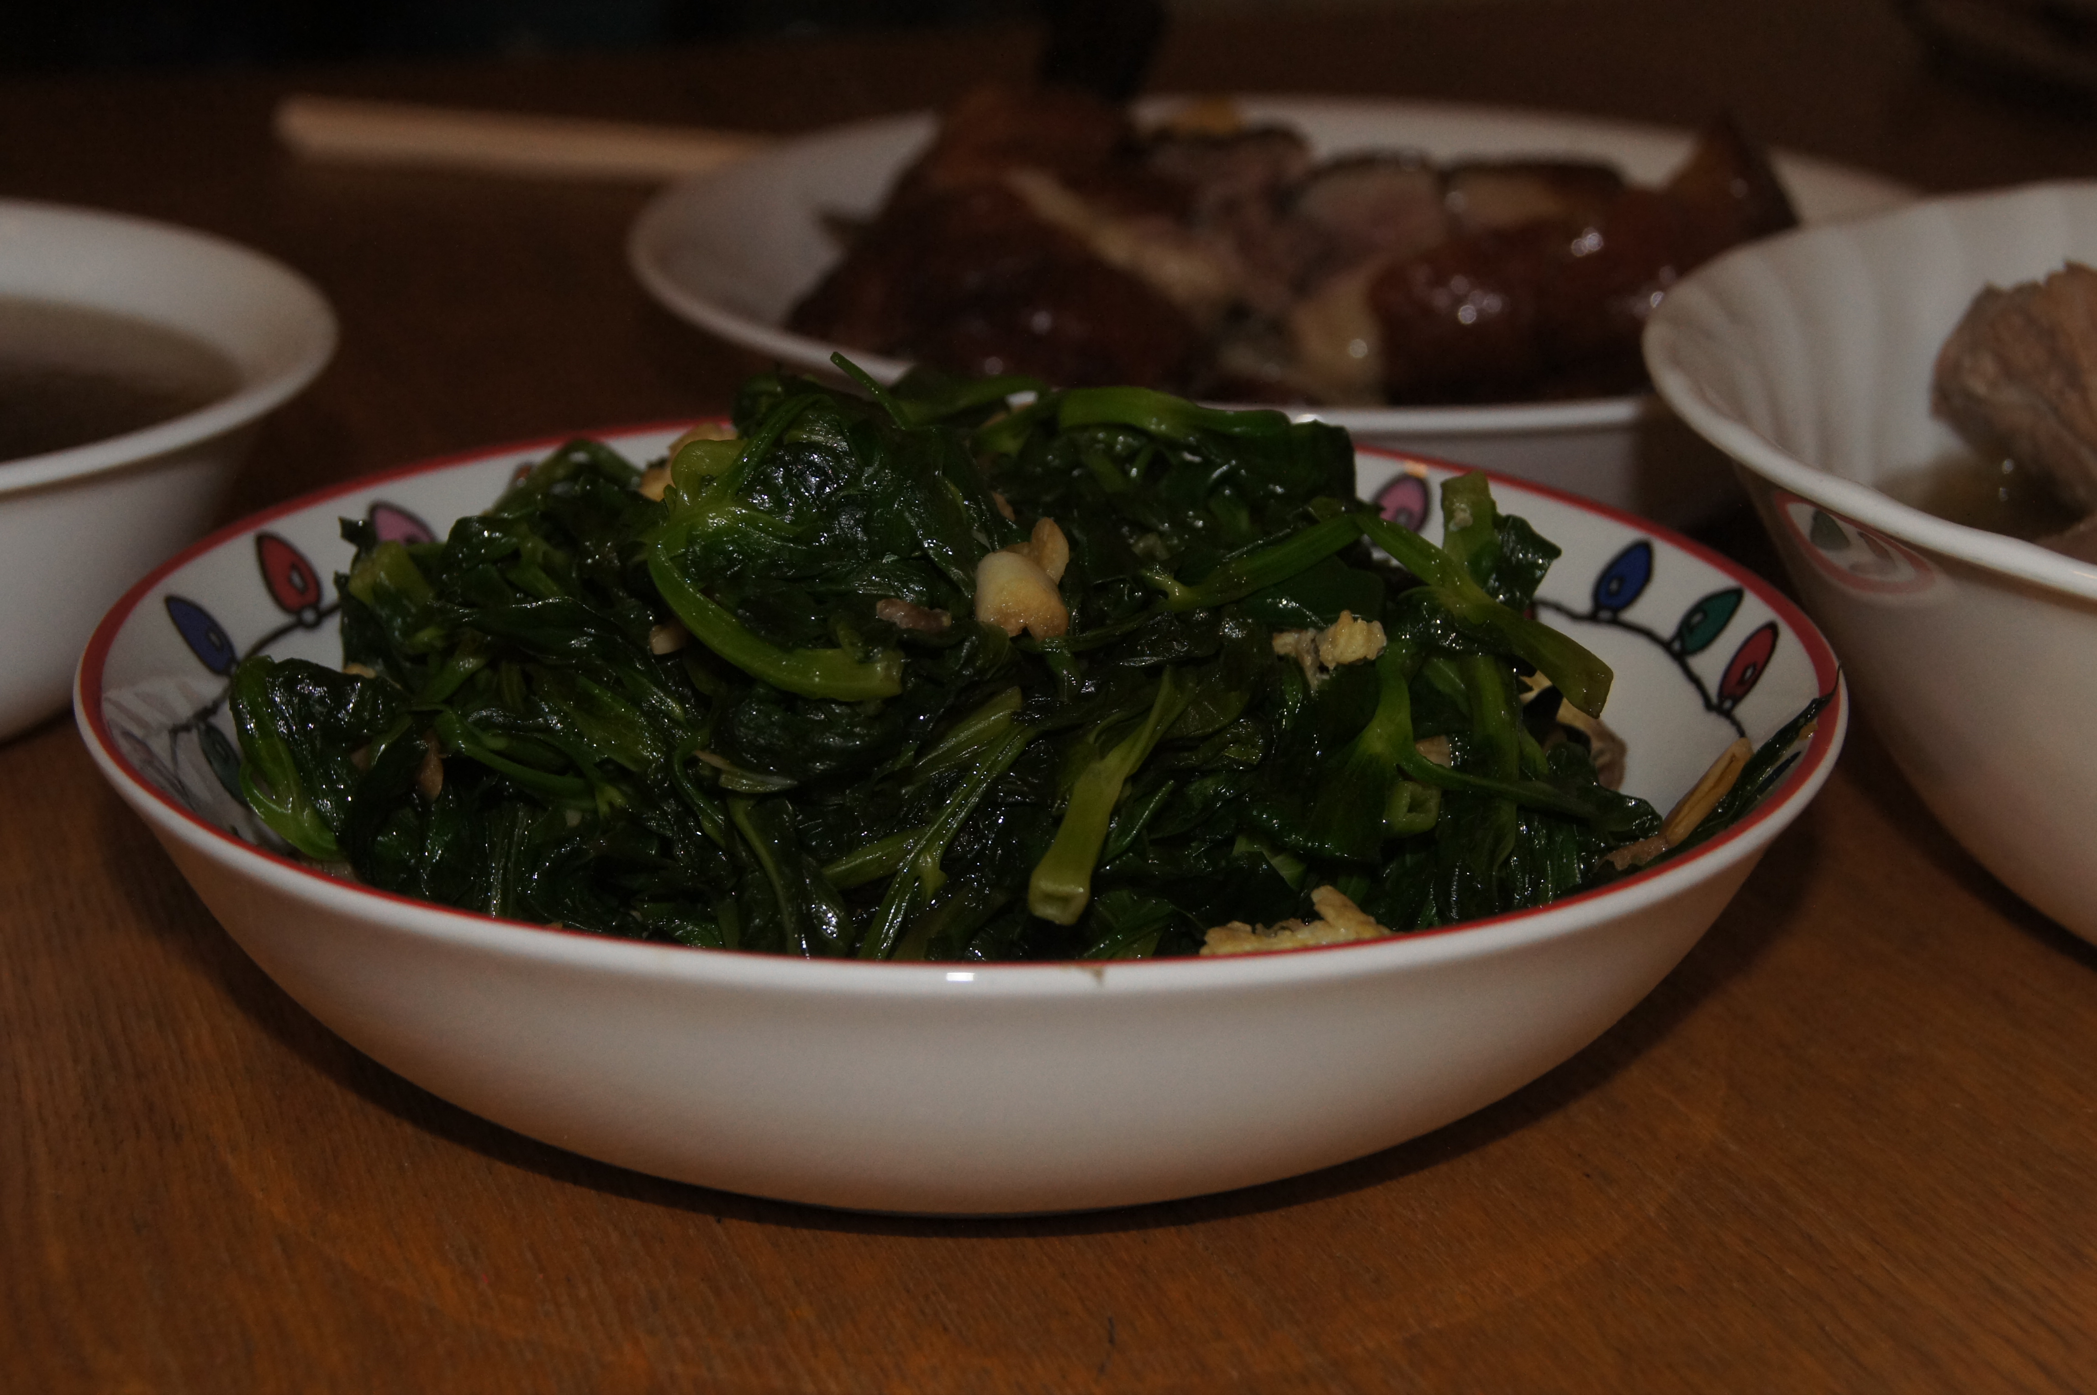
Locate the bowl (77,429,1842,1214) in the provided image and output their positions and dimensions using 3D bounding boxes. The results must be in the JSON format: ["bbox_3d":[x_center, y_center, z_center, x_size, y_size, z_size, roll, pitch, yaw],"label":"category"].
[{"bbox_3d":[-0.009,0.013,0.444,0.194,0.044,0.194,1,19,0],"label":"bowl"}]

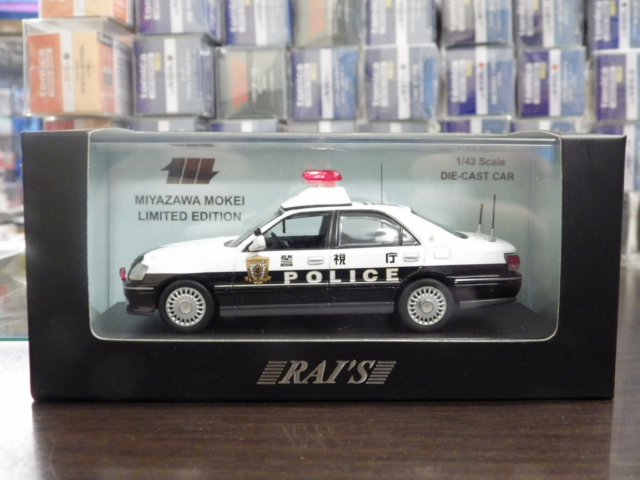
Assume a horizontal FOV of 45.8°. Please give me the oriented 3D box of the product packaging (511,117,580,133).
[{"bbox_3d":[0.135,-0.056,0.498,0.041,0.043,0.087,0,6,0],"label":"product packaging"}]

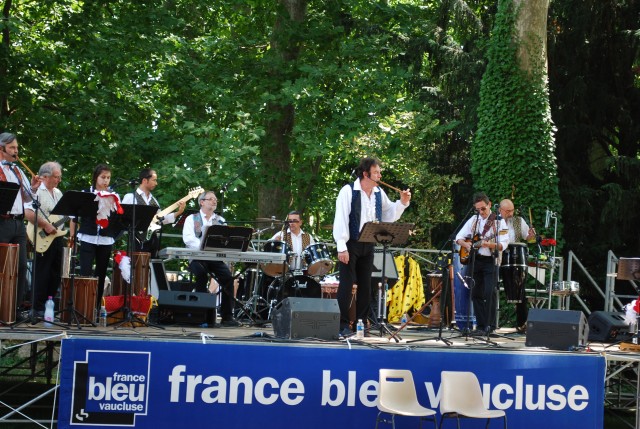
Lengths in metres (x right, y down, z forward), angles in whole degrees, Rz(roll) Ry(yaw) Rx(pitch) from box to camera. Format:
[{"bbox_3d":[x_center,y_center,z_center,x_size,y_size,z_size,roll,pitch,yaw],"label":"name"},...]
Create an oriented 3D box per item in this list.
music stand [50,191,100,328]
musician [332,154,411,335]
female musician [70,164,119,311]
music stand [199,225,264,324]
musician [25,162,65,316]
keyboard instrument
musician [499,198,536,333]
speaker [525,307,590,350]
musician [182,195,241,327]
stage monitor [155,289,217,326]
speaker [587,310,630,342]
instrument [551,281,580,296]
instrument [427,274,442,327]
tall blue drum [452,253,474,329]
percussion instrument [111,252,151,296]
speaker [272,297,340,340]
[{"bbox_3d":[-2.326,0.407,13.950,0.480,1.300,0.450,4,-2,-27],"label":"music stand"},{"bbox_3d":[0.501,0.350,14.827,0.660,1.810,0.520,4,-2,-35],"label":"musician"},{"bbox_3d":[-2.324,0.292,15.050,0.470,1.600,0.380,4,-2,-17],"label":"female musician"},{"bbox_3d":[-0.964,0.643,15.900,0.580,1.100,0.450,4,-2,-18],"label":"music stand"},{"bbox_3d":[-3.047,0.261,16.150,0.520,1.690,0.420,4,-2,-41],"label":"musician"},{"bbox_3d":[-1.055,0.449,16.050,1.320,0.110,0.370,3,-2,-15],"label":"keyboard instrument"},{"bbox_3d":[2.394,0.622,17.700,0.500,1.620,0.440,4,-2,-14],"label":"musician"},{"bbox_3d":[2.410,1.159,14.880,0.570,0.390,0.460,2,-2,21],"label":"speaker"},{"bbox_3d":[-1.196,0.462,16.100,0.560,1.450,0.720,4,-2,-22],"label":"musician"},{"bbox_3d":[-1.390,0.964,15.200,0.580,0.370,0.400,3,-2,-3],"label":"stage monitor"},{"bbox_3d":[3.300,1.266,16.550,0.580,0.350,0.430,4,-2,-41],"label":"speaker"},{"bbox_3d":[2.835,0.858,17.000,0.370,0.155,0.370,3,-9,-6],"label":"instrument"},{"bbox_3d":[1.392,1.050,17.600,0.250,0.650,0.250,3,-2,0],"label":"instrument"},{"bbox_3d":[1.804,0.967,18.100,0.320,0.960,0.320,3,-2,0],"label":"tall blue drum"},{"bbox_3d":[-1.969,0.778,15.250,0.390,0.730,0.390,3,-1,0],"label":"percussion instrument"},{"bbox_3d":[-0.126,0.966,13.600,0.520,0.400,0.420,4,-2,-23],"label":"speaker"}]

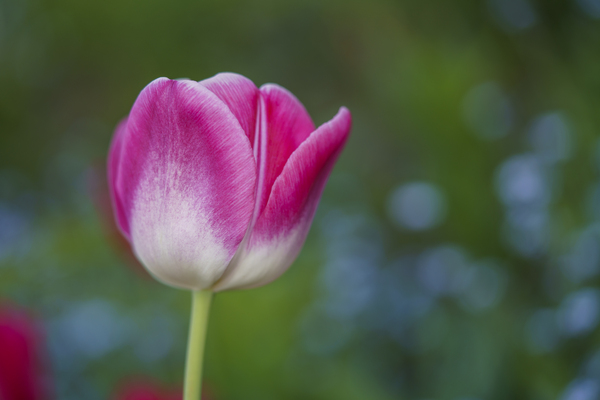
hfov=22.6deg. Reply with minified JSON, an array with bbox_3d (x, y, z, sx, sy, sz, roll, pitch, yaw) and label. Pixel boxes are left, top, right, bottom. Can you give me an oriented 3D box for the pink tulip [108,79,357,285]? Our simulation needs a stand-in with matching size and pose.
[{"bbox_3d":[-0.021,-0.005,0.440,0.068,0.062,0.063,3,4,0],"label":"pink tulip"}]

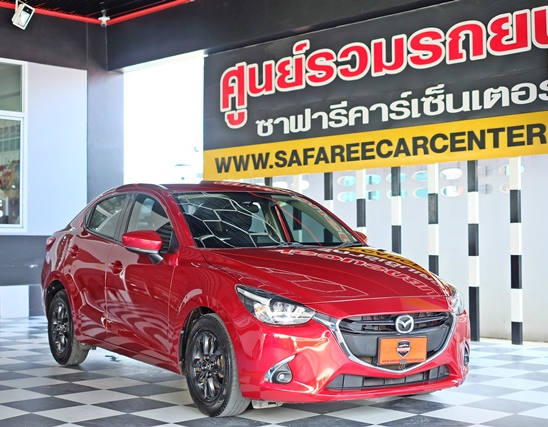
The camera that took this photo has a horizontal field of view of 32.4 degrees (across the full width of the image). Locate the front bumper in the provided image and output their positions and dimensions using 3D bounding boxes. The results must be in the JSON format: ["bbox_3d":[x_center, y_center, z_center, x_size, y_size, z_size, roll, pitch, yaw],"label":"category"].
[{"bbox_3d":[0.598,0.788,5.481,1.690,0.500,0.530,1,-2,-32],"label":"front bumper"}]

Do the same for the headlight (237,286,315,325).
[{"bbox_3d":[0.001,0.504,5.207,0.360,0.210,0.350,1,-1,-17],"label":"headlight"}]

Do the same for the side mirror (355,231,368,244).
[{"bbox_3d":[0.652,0.244,7.079,0.220,0.200,0.160,1,-2,-32],"label":"side mirror"}]

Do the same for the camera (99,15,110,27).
[{"bbox_3d":[-2.302,-2.621,12.800,0.160,0.160,0.180,0,-1,-1],"label":"camera"}]

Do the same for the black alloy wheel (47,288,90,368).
[{"bbox_3d":[-1.686,0.932,7.736,0.195,0.625,0.625,1,-2,-32],"label":"black alloy wheel"}]

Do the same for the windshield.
[{"bbox_3d":[-0.047,0.056,6.533,1.360,0.180,0.940,1,27,-32],"label":"windshield"}]

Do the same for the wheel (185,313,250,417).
[{"bbox_3d":[-0.324,0.885,5.557,0.195,0.625,0.625,1,-2,-32],"label":"wheel"}]

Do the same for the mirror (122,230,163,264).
[{"bbox_3d":[-0.848,0.216,6.140,0.220,0.200,0.160,1,-2,-32],"label":"mirror"}]

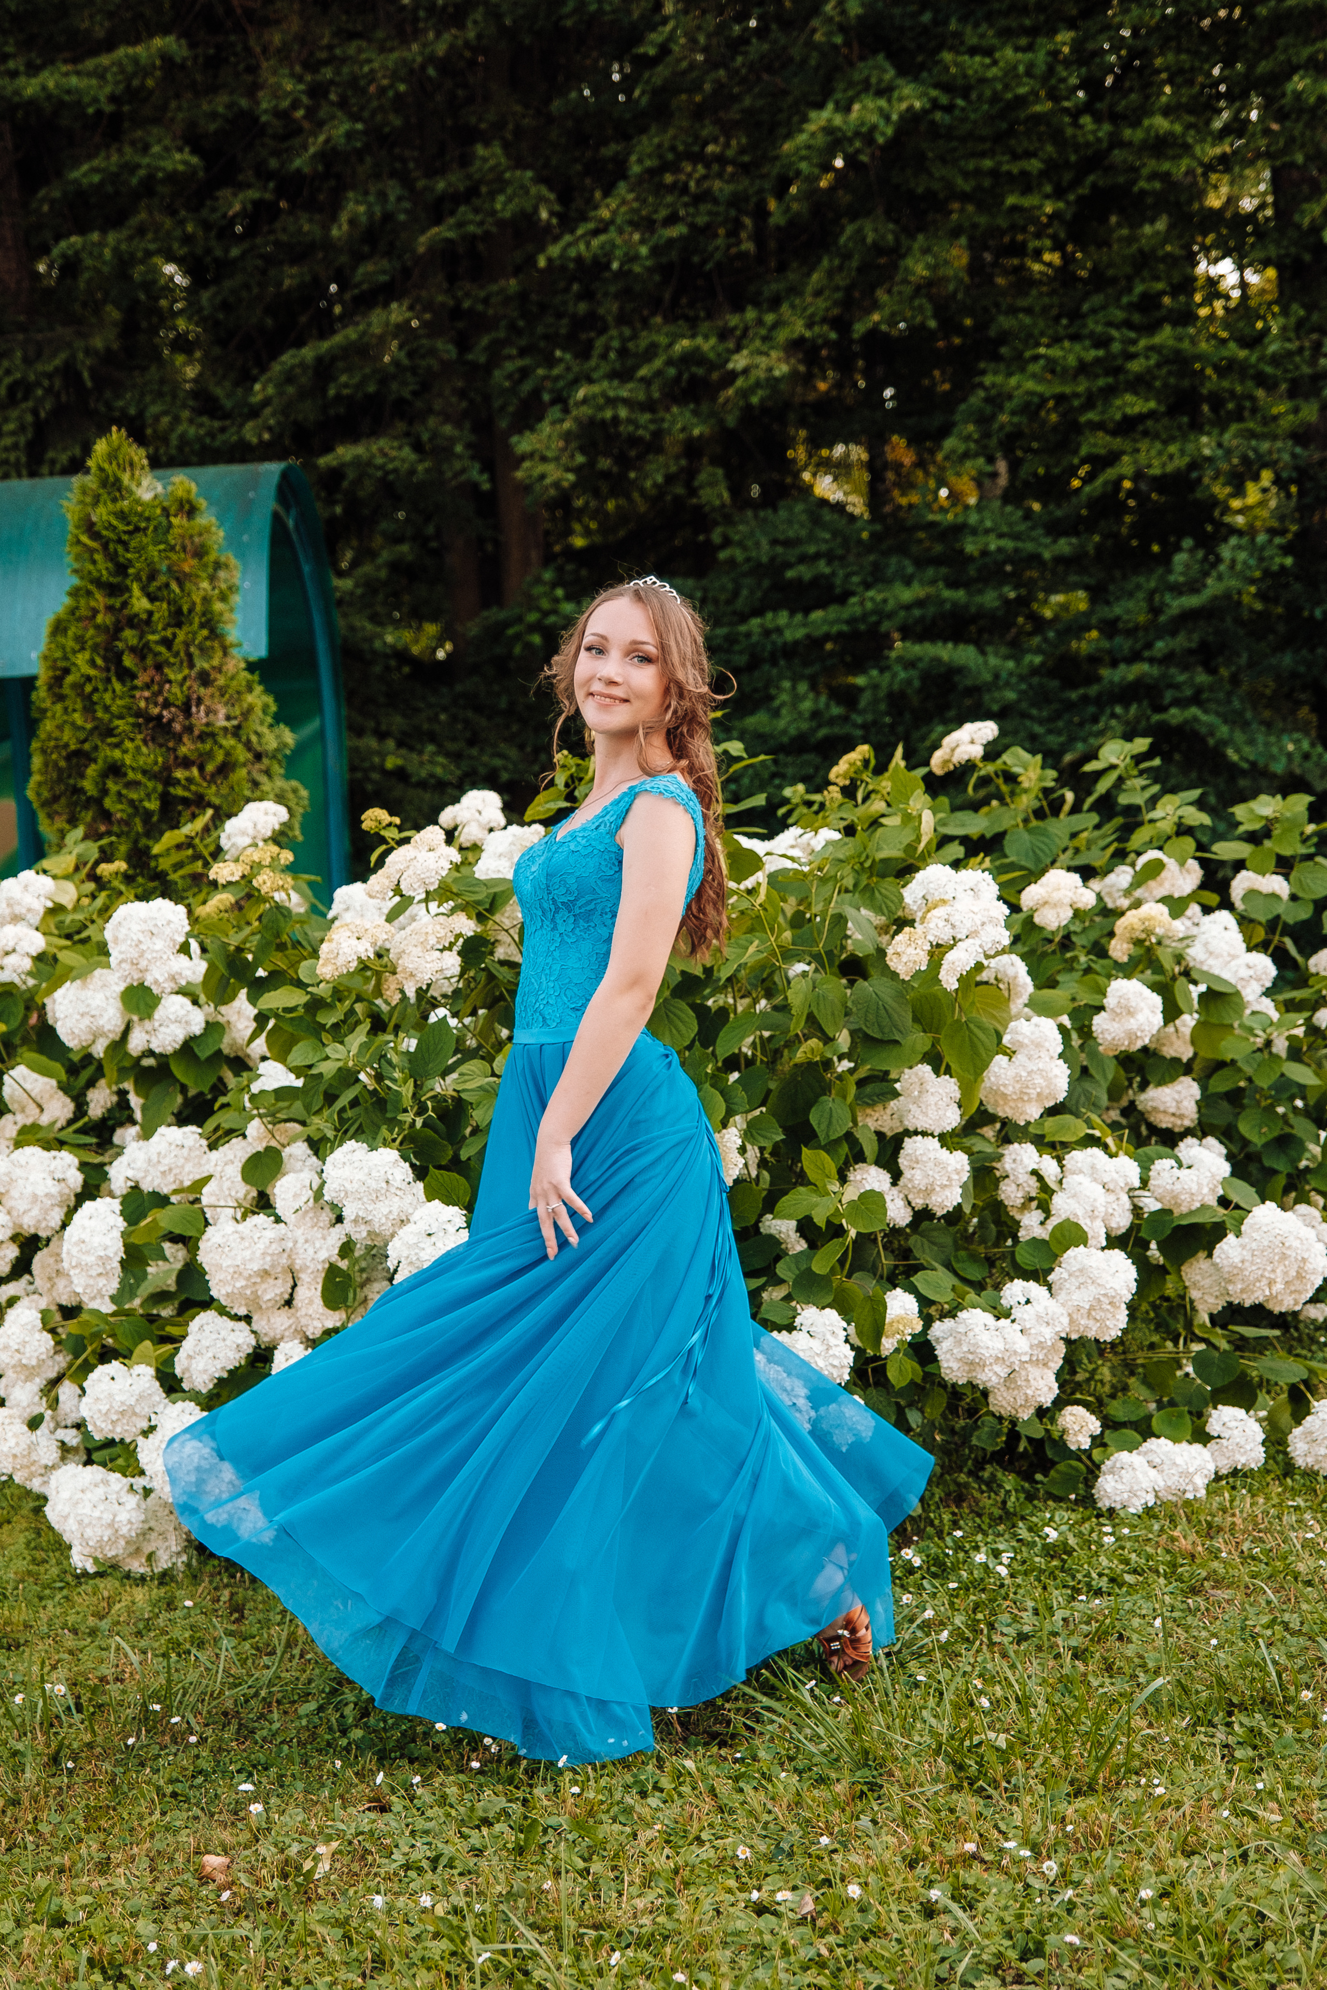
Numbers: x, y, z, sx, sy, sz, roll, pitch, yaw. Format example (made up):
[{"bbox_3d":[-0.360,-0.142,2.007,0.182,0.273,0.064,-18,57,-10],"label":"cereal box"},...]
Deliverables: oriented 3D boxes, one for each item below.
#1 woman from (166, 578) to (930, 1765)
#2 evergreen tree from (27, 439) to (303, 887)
[{"bbox_3d":[-0.201,0.244,4.156,1.080,1.690,0.830,-7,6,-30],"label":"woman"},{"bbox_3d":[-1.257,-0.266,7.096,0.780,2.346,0.780,-4,5,0],"label":"evergreen tree"}]

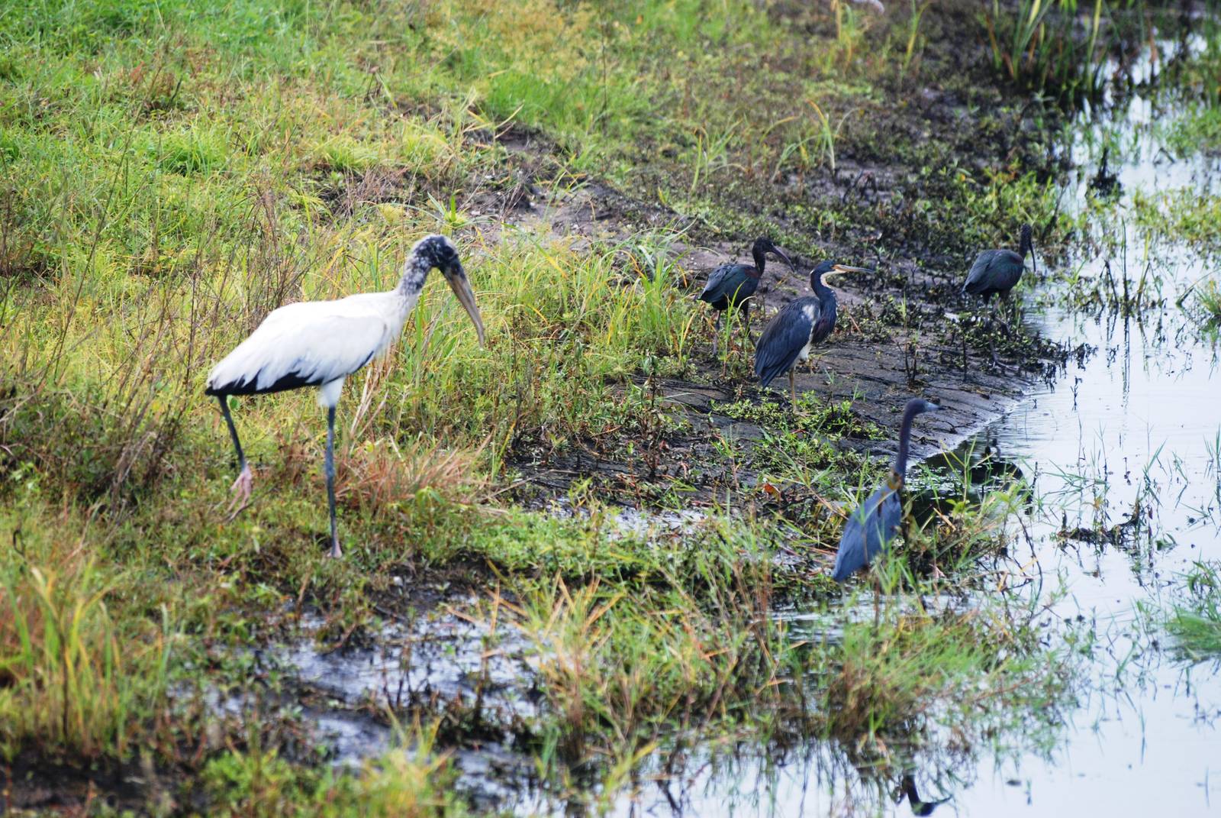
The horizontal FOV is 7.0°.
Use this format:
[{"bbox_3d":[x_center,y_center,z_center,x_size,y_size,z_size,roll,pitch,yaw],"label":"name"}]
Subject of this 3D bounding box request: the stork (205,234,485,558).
[{"bbox_3d":[-0.705,-0.033,26.300,0.720,0.850,0.250,0,5,6],"label":"stork"}]

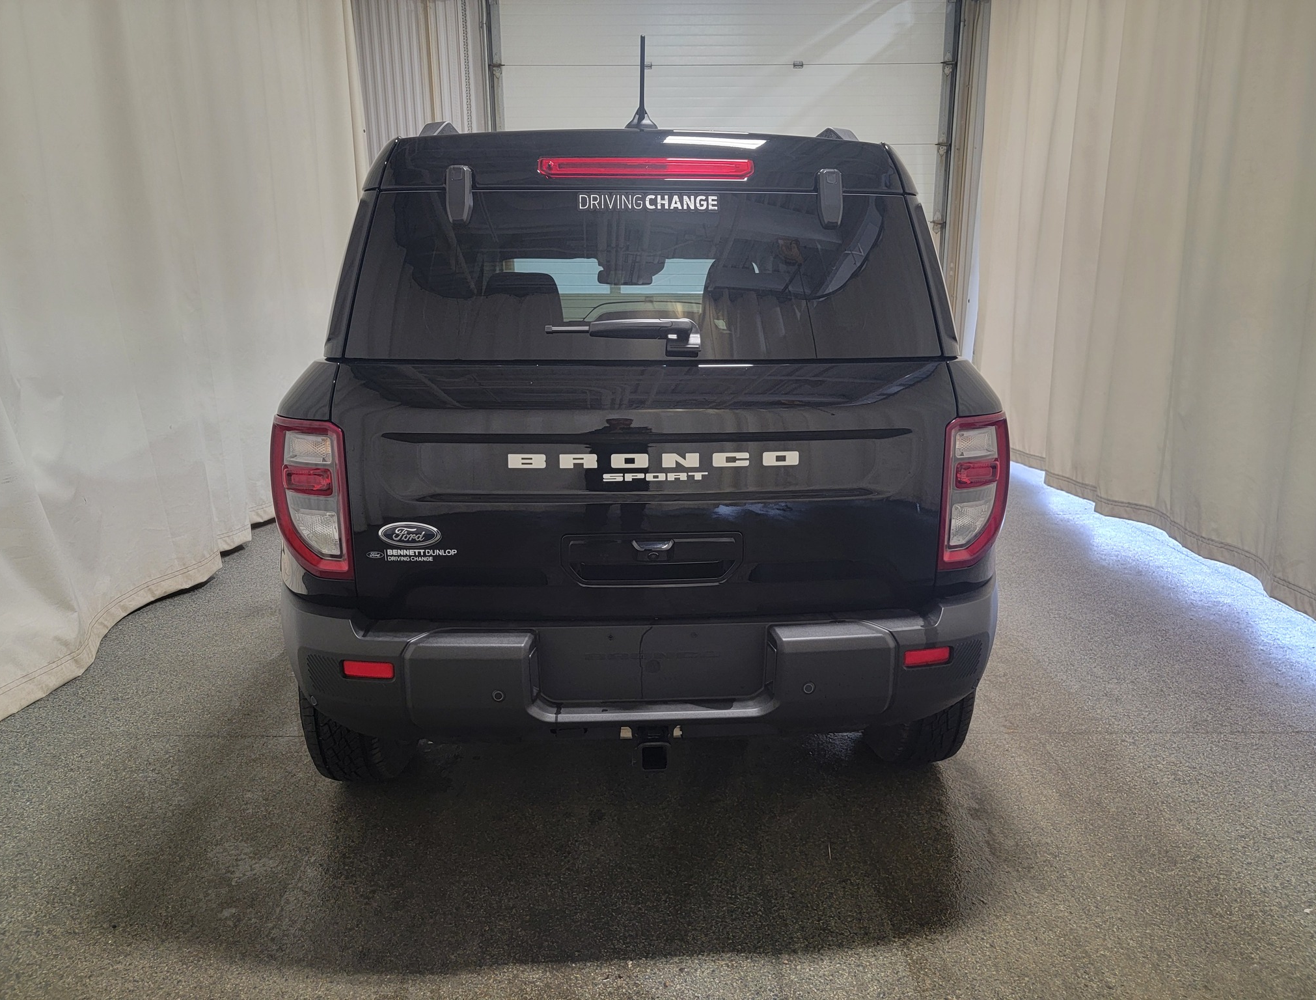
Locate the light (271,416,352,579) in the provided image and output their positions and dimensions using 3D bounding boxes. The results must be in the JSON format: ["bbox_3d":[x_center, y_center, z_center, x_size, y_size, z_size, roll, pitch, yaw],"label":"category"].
[{"bbox_3d":[-0.748,-0.011,1.952,0.200,0.345,0.165,-1,15,-3],"label":"light"}]

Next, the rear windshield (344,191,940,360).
[{"bbox_3d":[-0.019,-0.462,1.904,1.240,0.350,0.090,-1,-2,-3],"label":"rear windshield"}]

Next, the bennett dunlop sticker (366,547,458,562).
[{"bbox_3d":[-0.504,0.112,1.895,0.193,0.037,0.006,-1,12,-3],"label":"bennett dunlop sticker"}]

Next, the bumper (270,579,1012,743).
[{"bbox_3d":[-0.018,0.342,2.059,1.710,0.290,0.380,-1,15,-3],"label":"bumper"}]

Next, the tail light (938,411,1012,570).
[{"bbox_3d":[0.710,-0.029,2.041,0.200,0.345,0.165,-1,15,-3],"label":"tail light"}]

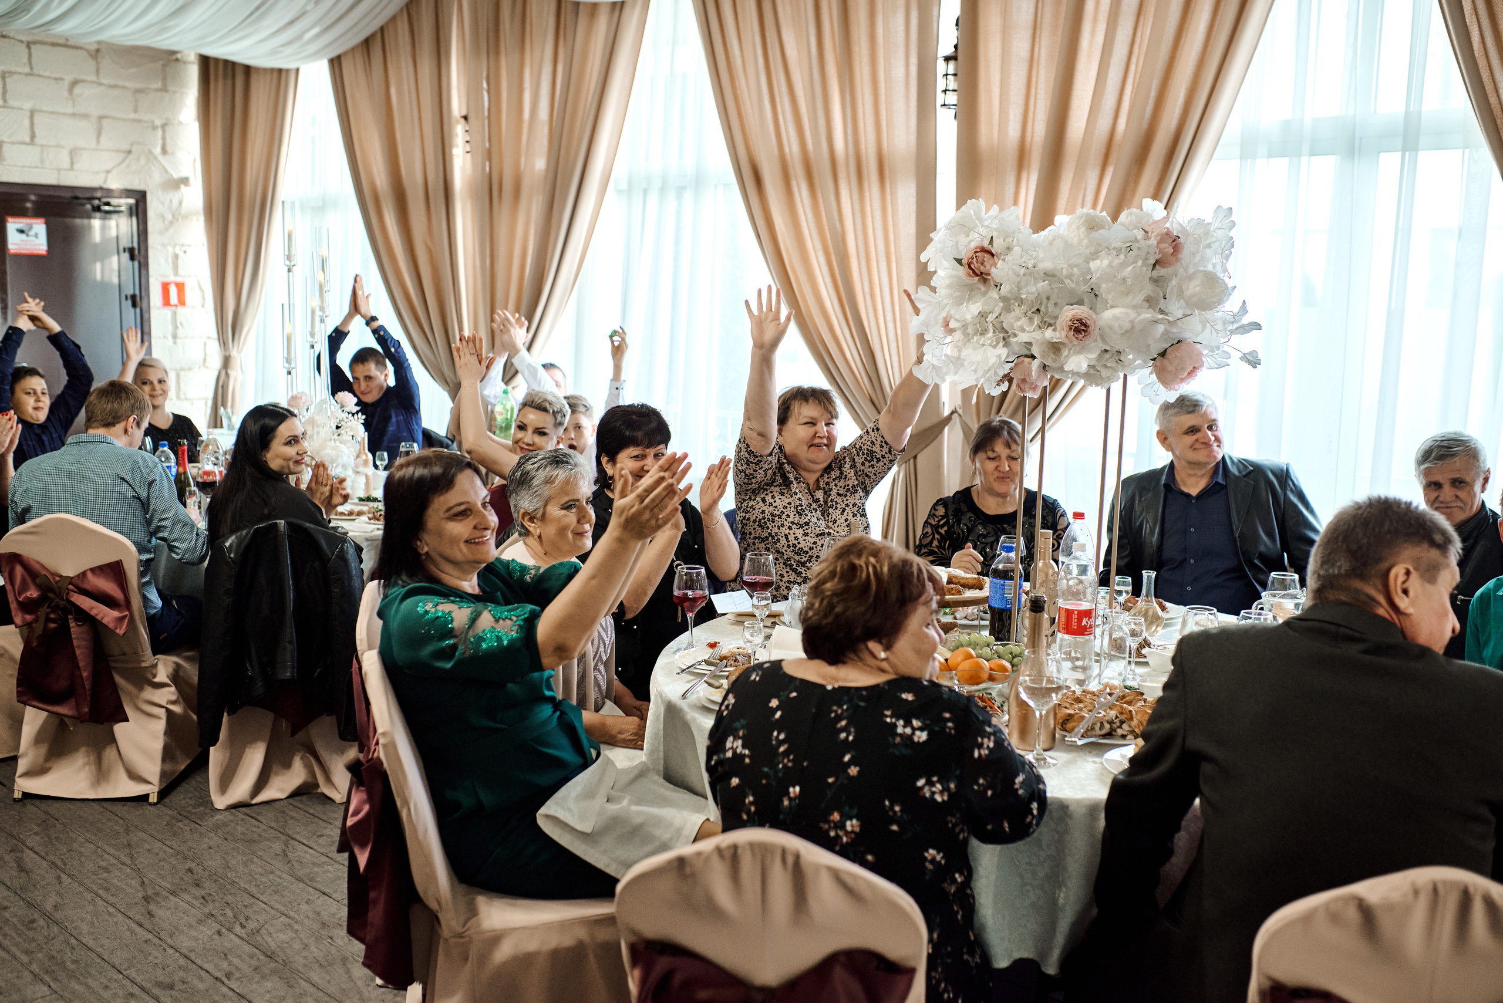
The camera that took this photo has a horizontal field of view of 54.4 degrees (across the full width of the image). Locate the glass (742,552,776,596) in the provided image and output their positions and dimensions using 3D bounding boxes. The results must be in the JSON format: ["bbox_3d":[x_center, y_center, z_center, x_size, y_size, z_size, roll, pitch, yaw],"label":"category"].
[{"bbox_3d":[0.021,0.235,3.806,0.085,0.210,0.085,1,9,0],"label":"glass"}]

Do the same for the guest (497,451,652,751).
[{"bbox_3d":[-0.372,0.497,3.453,0.720,1.250,0.500,1,8,5],"label":"guest"}]

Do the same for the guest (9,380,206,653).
[{"bbox_3d":[-2.091,0.247,4.924,0.600,1.320,0.750,1,8,8],"label":"guest"}]

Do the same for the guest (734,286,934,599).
[{"bbox_3d":[0.221,0.192,4.346,0.620,1.650,0.720,-1,9,-13],"label":"guest"}]

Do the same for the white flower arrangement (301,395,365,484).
[{"bbox_3d":[-1.767,-0.244,6.111,0.330,0.440,0.330,1,9,0],"label":"white flower arrangement"}]

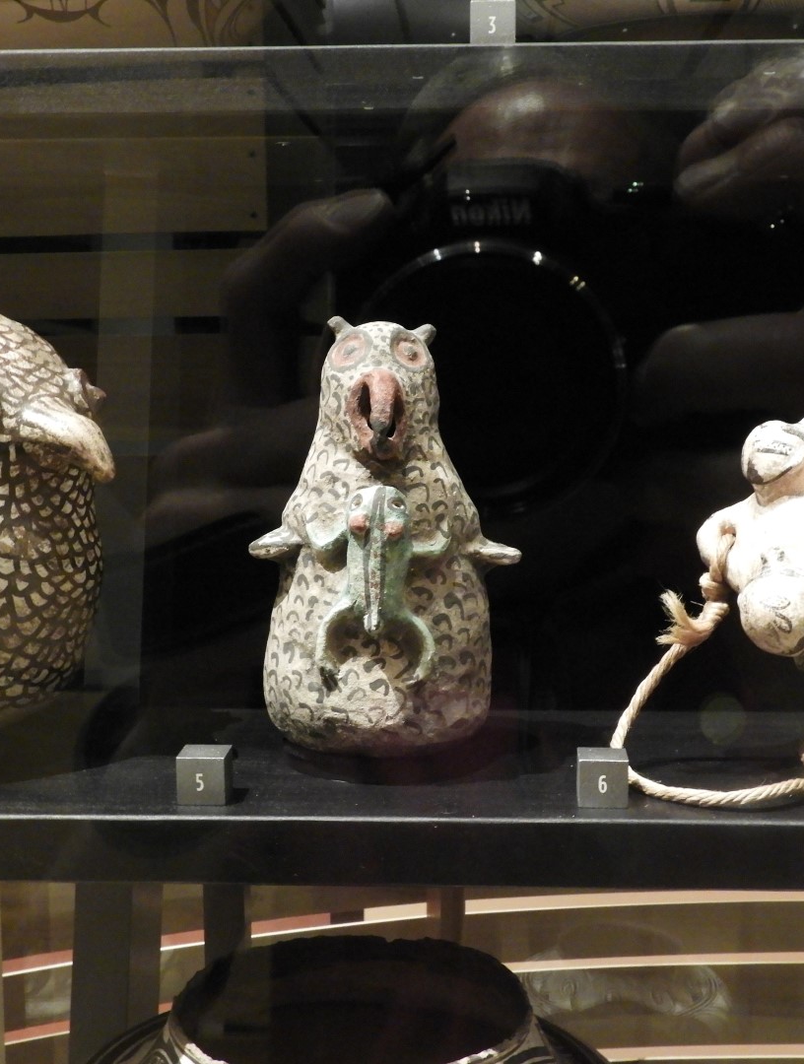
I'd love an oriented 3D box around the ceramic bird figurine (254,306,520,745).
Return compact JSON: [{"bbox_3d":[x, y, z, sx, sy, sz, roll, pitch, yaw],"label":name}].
[{"bbox_3d":[-0.008,0.002,0.654,0.123,0.195,0.114,0,7,0],"label":"ceramic bird figurine"}]

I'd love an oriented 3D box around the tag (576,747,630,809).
[{"bbox_3d":[0.084,0.103,0.601,0.020,0.020,0.020,0,7,5],"label":"tag"}]

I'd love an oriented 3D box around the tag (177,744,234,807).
[{"bbox_3d":[-0.083,0.103,0.608,0.020,0.020,0.020,0,7,3],"label":"tag"}]

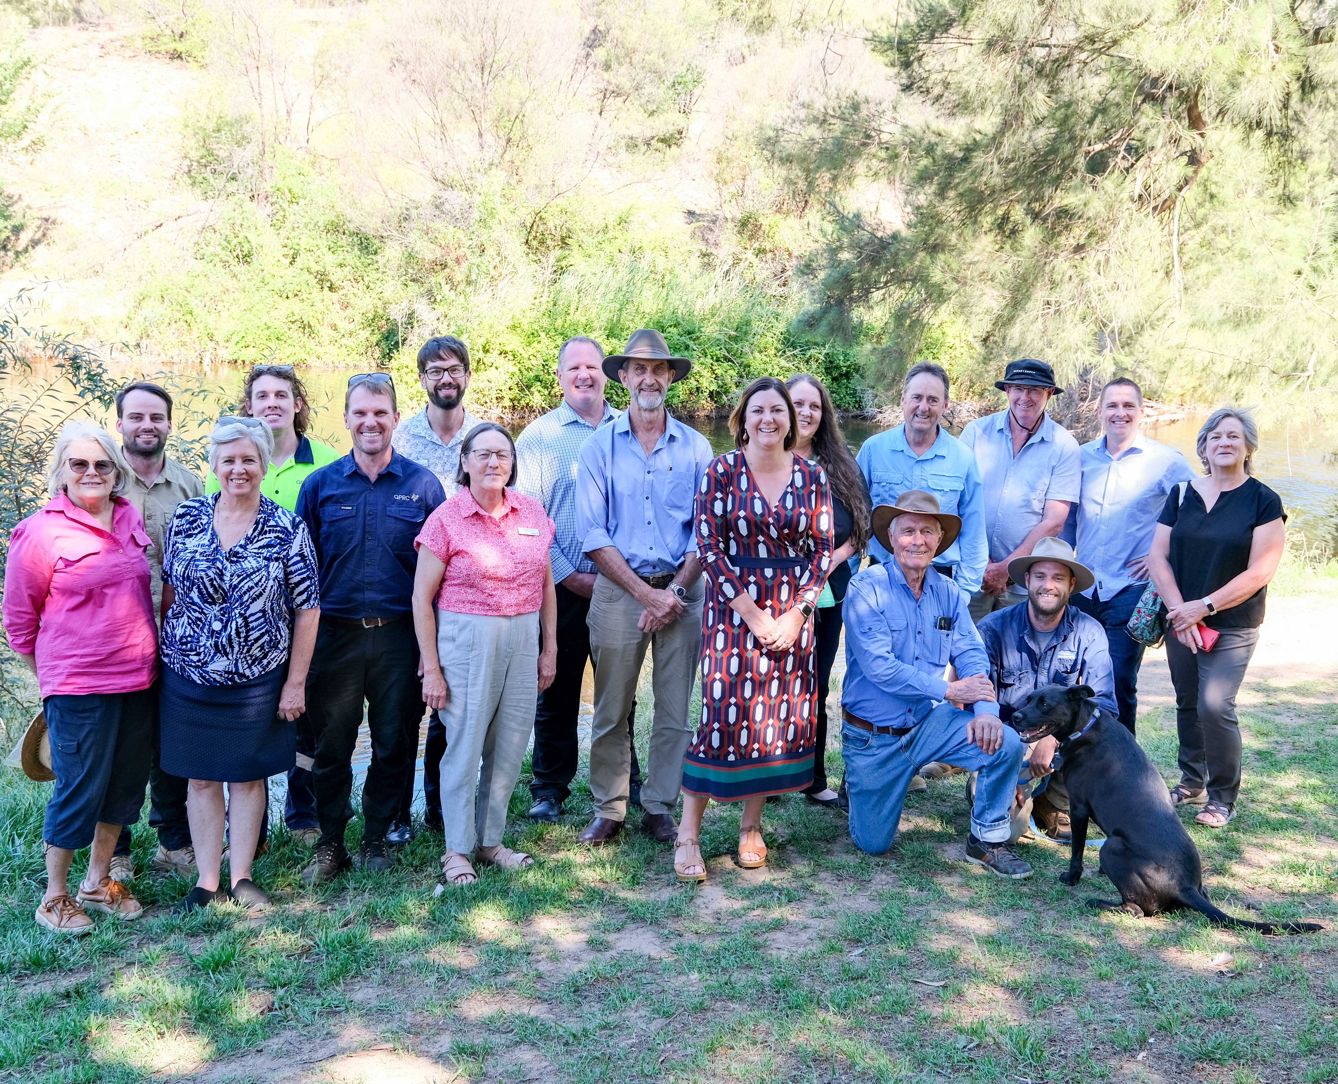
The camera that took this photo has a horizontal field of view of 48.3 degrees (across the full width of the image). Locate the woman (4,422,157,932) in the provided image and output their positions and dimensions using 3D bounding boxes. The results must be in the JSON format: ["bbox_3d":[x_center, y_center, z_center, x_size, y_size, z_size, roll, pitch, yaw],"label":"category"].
[{"bbox_3d":[-1.885,0.419,4.771,0.490,1.609,0.380,-7,11,-42],"label":"woman"}]

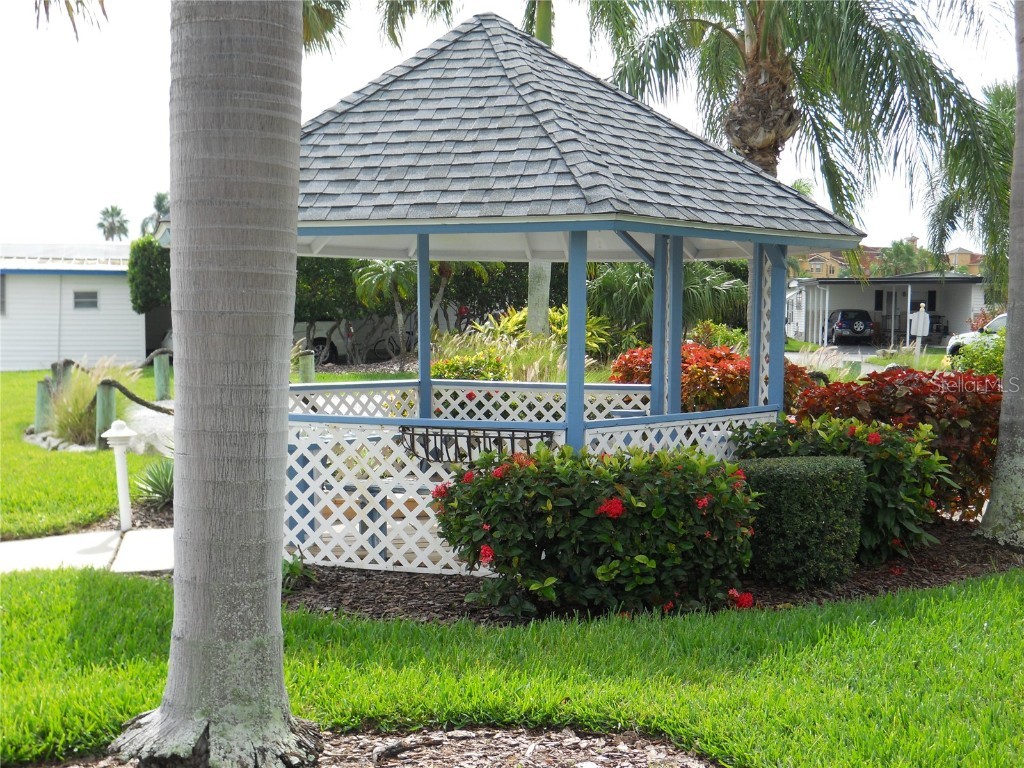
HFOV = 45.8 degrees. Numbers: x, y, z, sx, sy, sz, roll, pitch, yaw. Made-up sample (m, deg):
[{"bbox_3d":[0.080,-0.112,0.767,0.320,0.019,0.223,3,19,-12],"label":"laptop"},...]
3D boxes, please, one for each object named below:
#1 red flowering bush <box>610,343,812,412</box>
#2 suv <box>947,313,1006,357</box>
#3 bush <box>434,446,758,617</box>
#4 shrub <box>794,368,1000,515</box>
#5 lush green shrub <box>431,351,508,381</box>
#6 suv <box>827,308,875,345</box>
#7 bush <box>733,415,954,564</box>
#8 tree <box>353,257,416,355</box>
[{"bbox_3d":[2.182,0.171,13.336,2.171,1.210,1.600,1,4,0],"label":"red flowering bush"},{"bbox_3d":[14.202,-1.145,32.284,1.850,1.680,4.550,-2,5,-40],"label":"suv"},{"bbox_3d":[0.482,0.765,6.911,1.805,0.798,1.200,1,4,0],"label":"bush"},{"bbox_3d":[3.146,0.448,9.795,1.722,1.116,1.400,1,4,0],"label":"shrub"},{"bbox_3d":[-0.610,0.061,16.536,1.170,0.981,1.150,1,4,0],"label":"lush green shrub"},{"bbox_3d":[15.795,-2.675,56.935,1.750,1.690,4.200,1,4,8],"label":"suv"},{"bbox_3d":[2.232,0.658,8.206,1.470,0.880,1.200,1,4,0],"label":"bush"},{"bbox_3d":[-3.570,-2.292,35.929,2.300,3.200,2.300,1,4,0],"label":"tree"}]

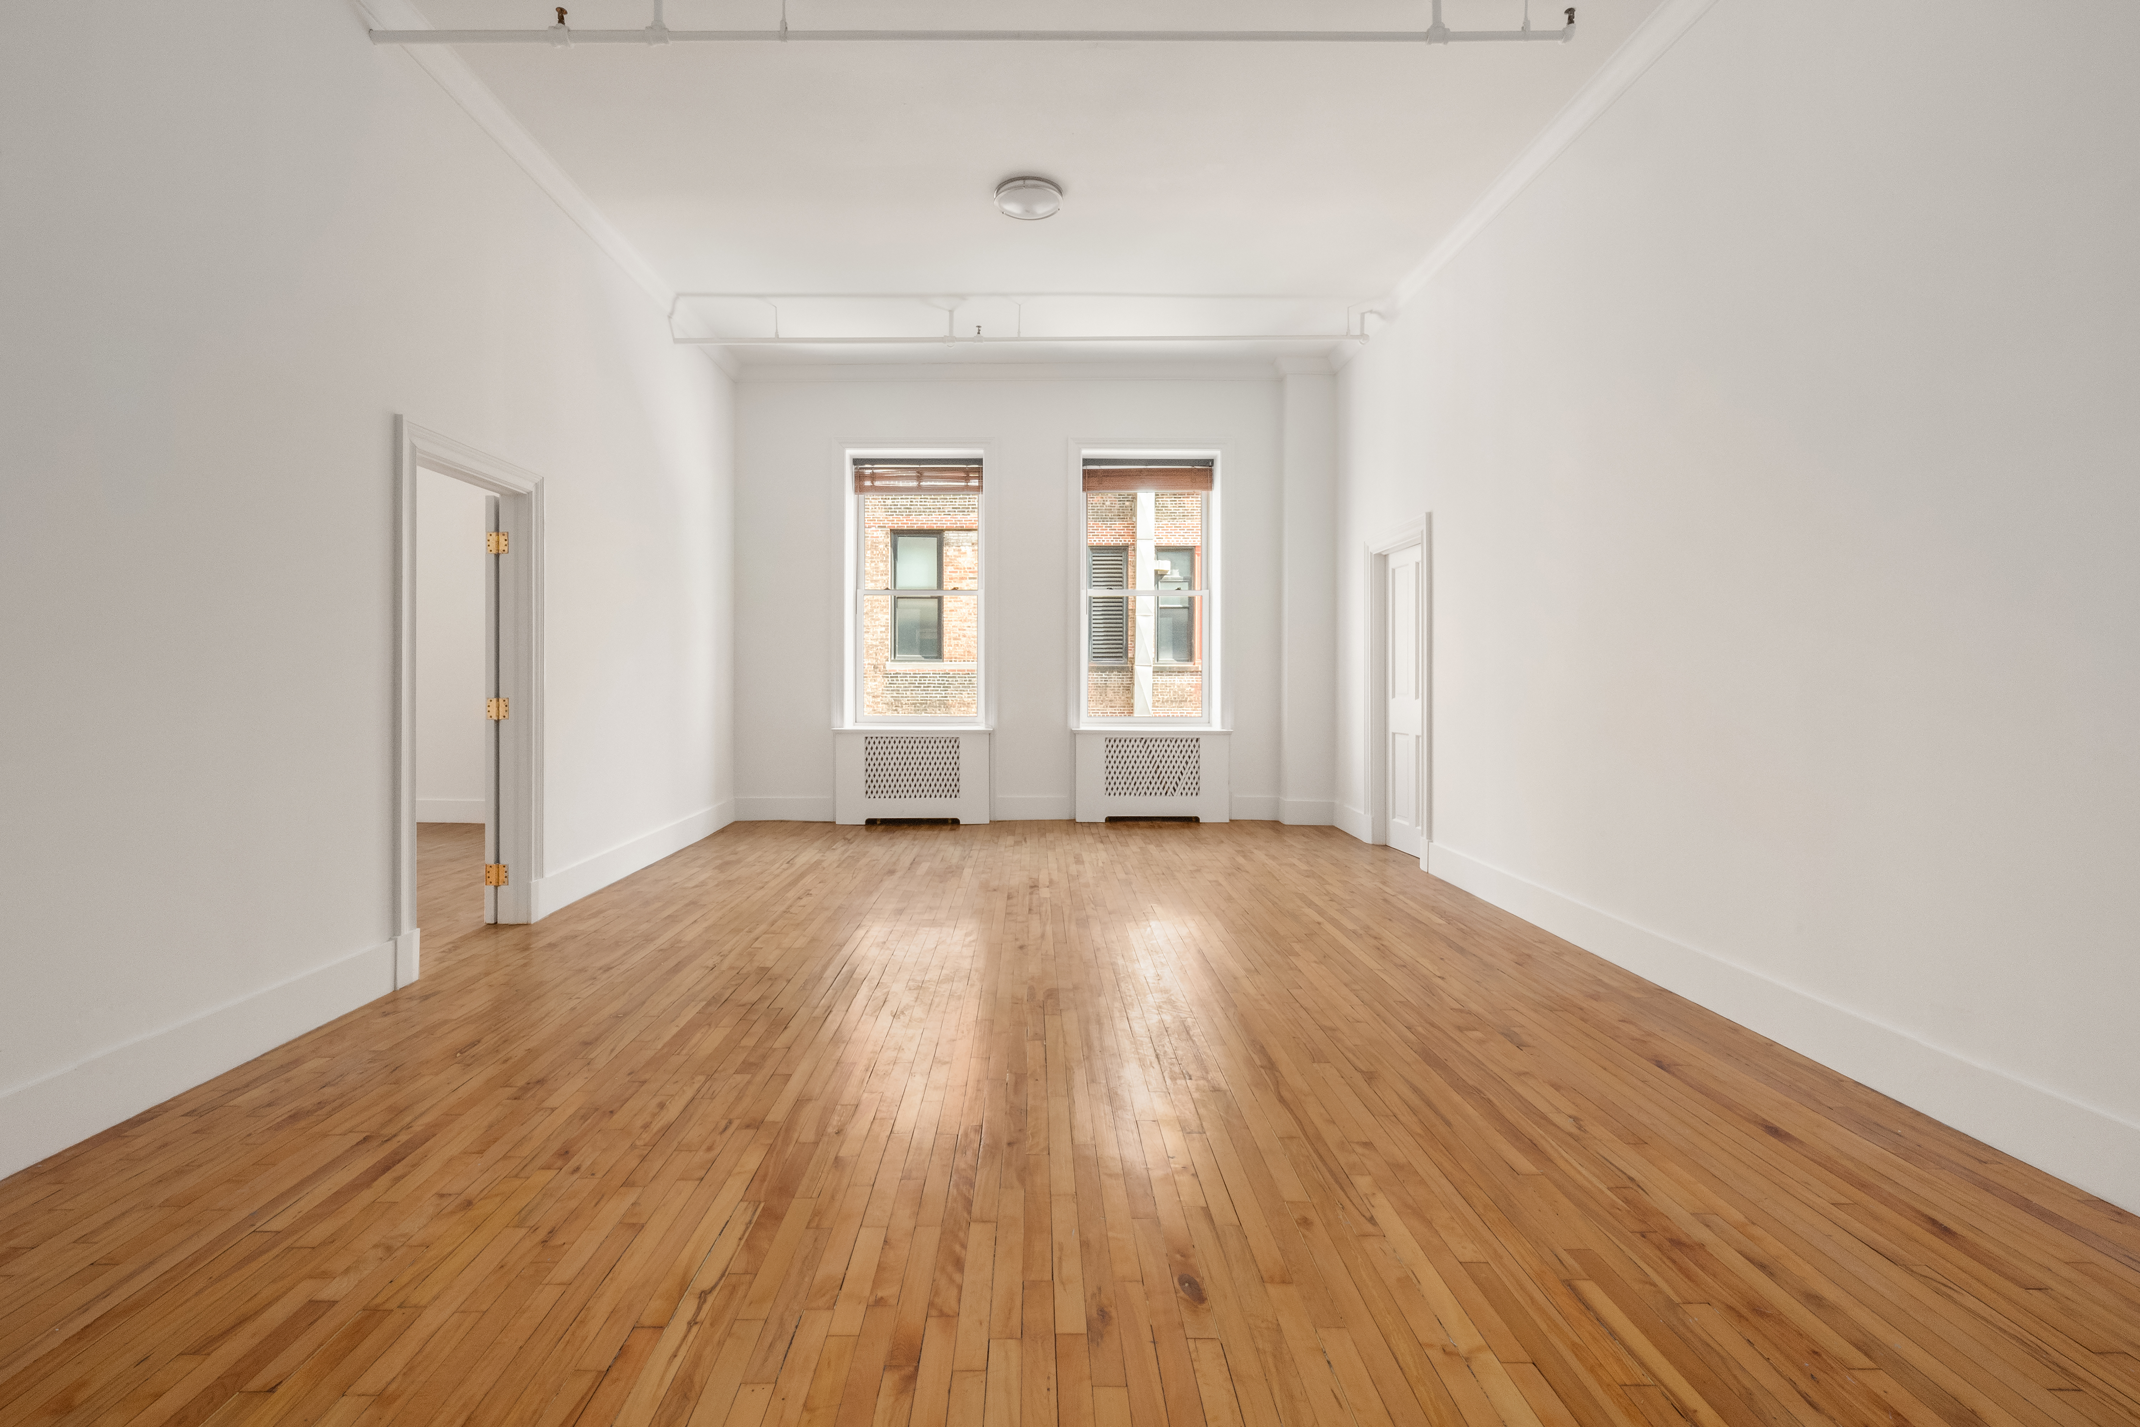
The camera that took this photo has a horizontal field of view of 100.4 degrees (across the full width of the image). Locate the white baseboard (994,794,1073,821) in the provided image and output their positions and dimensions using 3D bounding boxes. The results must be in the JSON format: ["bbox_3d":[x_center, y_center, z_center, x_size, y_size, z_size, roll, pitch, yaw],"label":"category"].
[{"bbox_3d":[-0.296,0.761,7.180,0.630,0.200,0.025,0,1,-1],"label":"white baseboard"}]

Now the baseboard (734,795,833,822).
[{"bbox_3d":[-2.293,0.764,7.170,0.810,0.200,0.025,0,1,-1],"label":"baseboard"}]

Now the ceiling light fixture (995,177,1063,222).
[{"bbox_3d":[-0.211,-2.617,4.550,0.350,0.095,0.350,0,1,0],"label":"ceiling light fixture"}]

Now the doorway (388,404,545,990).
[{"bbox_3d":[-2.576,-0.058,3.790,0.160,2.120,1.000,0,1,-2],"label":"doorway"}]

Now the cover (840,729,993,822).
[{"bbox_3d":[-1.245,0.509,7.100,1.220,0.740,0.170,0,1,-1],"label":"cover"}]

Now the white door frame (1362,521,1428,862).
[{"bbox_3d":[2.171,-0.139,5.790,0.150,2.120,1.000,0,1,-2],"label":"white door frame"}]

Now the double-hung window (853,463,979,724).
[{"bbox_3d":[-1.238,-1.012,7.320,1.060,2.120,0.130,0,1,-1],"label":"double-hung window"}]

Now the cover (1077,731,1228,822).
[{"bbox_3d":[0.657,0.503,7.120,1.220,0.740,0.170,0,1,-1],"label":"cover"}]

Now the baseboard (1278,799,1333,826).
[{"bbox_3d":[1.868,0.772,6.980,0.420,0.200,0.035,0,1,-1],"label":"baseboard"}]

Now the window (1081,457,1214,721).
[{"bbox_3d":[0.642,-1.016,7.320,1.080,2.140,0.130,0,1,-1],"label":"window"}]

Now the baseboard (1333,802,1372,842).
[{"bbox_3d":[2.098,0.789,6.600,0.025,0.200,0.700,0,1,-2],"label":"baseboard"}]

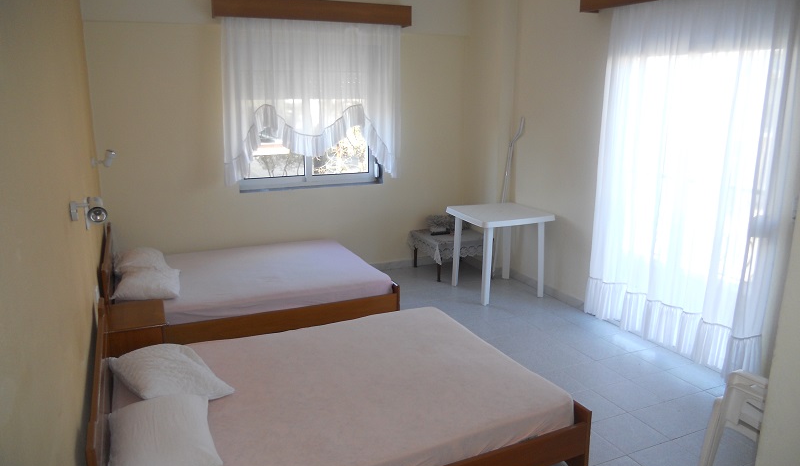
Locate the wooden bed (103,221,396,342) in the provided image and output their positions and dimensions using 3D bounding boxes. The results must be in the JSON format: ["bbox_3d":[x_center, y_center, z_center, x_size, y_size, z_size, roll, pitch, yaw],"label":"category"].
[{"bbox_3d":[-1.196,0.340,4.902,2.015,0.754,1.385,-6,15,-25],"label":"wooden bed"}]

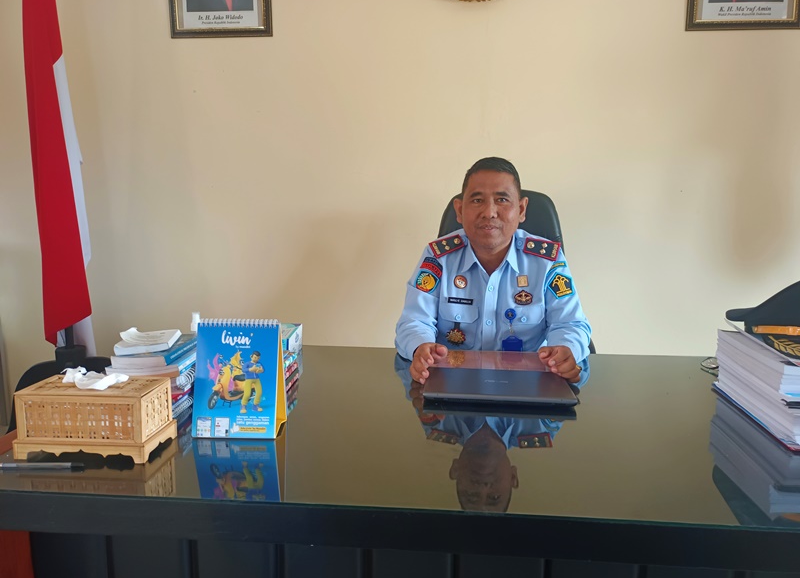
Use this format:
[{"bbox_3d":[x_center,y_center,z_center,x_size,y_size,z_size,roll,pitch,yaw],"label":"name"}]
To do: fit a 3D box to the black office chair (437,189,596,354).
[{"bbox_3d":[0.315,0.307,1.764,0.640,1.210,0.670,1,6,6],"label":"black office chair"}]

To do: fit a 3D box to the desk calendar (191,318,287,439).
[{"bbox_3d":[-0.281,0.150,1.022,0.147,0.202,0.091,1,6,1],"label":"desk calendar"}]

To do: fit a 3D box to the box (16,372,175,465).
[{"bbox_3d":[-0.486,0.207,0.934,0.208,0.103,0.115,1,6,4],"label":"box"}]

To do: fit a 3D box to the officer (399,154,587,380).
[{"bbox_3d":[0.253,0.289,1.606,0.540,1.300,0.660,1,6,6],"label":"officer"}]

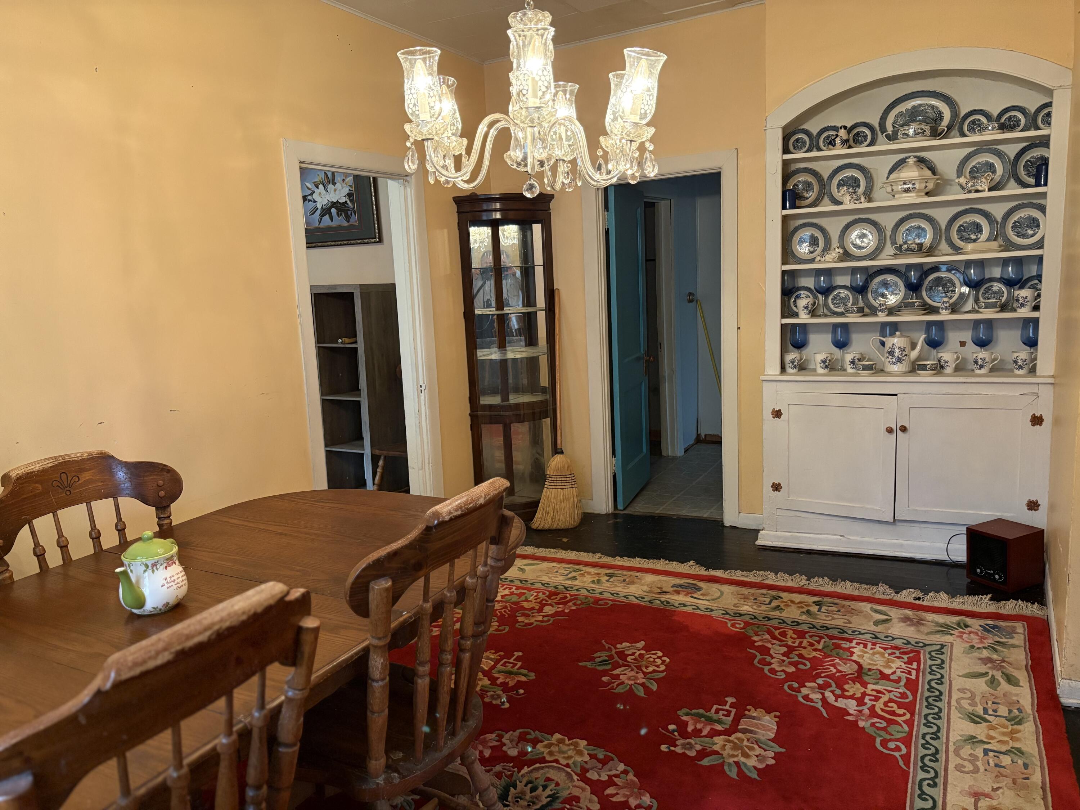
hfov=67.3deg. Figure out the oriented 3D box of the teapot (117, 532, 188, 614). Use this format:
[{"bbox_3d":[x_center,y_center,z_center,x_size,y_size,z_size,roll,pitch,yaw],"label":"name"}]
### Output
[{"bbox_3d":[-0.883,0.373,1.849,0.148,0.174,0.230,-1,8,7],"label":"teapot"}]

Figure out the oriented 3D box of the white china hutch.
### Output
[{"bbox_3d":[1.802,-0.433,4.069,1.344,2.417,0.330,2,9,29],"label":"white china hutch"}]

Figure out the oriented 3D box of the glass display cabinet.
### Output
[{"bbox_3d":[-0.200,-0.296,5.184,0.625,2.012,0.390,-5,9,-16],"label":"glass display cabinet"}]

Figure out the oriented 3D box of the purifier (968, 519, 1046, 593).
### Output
[{"bbox_3d":[2.143,0.690,3.738,0.226,0.255,0.220,-7,9,-26],"label":"purifier"}]

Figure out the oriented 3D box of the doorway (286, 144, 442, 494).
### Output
[{"bbox_3d":[-0.936,-0.216,4.347,0.170,2.155,1.052,2,9,29],"label":"doorway"}]

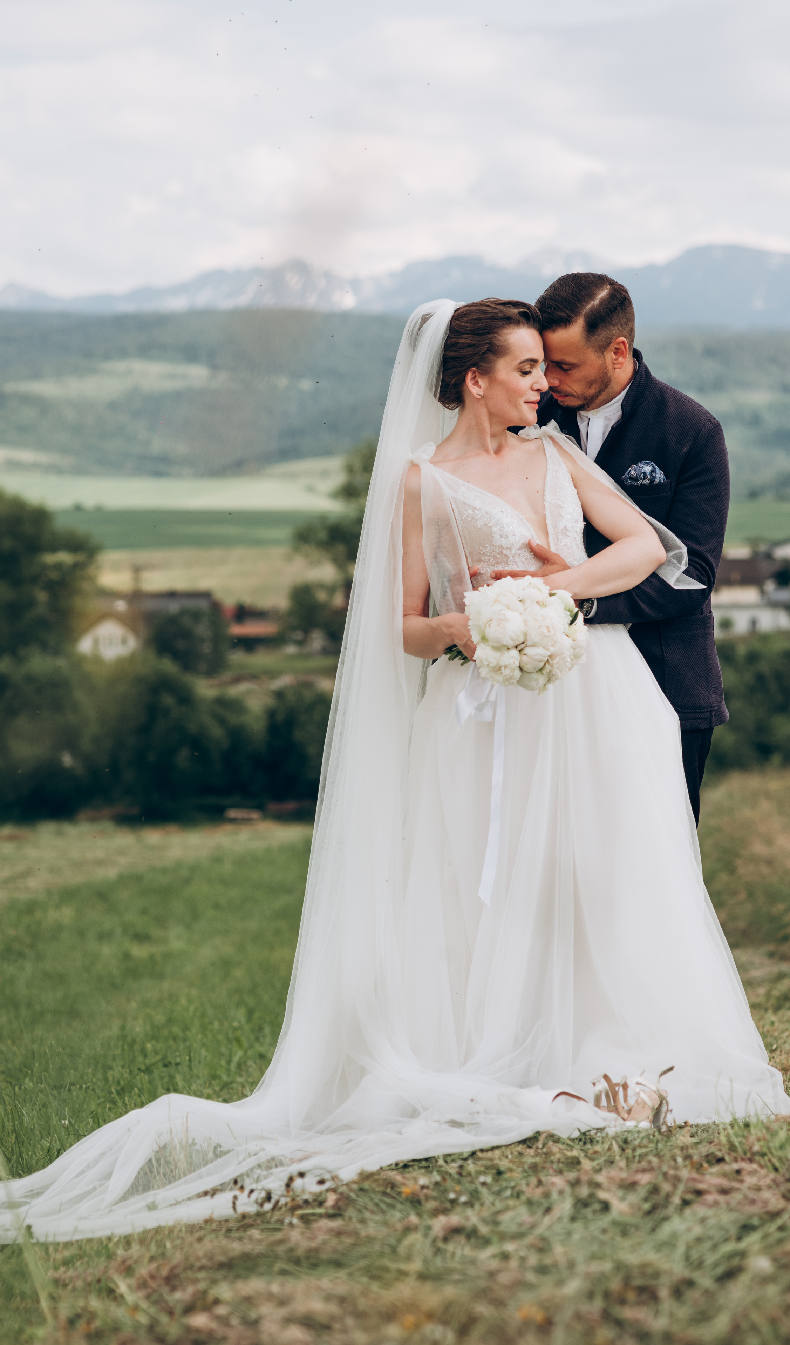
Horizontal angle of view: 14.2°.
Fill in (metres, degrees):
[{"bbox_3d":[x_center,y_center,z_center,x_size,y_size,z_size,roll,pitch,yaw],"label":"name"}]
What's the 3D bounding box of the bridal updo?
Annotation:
[{"bbox_3d":[0.187,-0.625,6.250,0.210,0.215,0.170,2,4,27],"label":"bridal updo"}]

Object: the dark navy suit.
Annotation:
[{"bbox_3d":[0.469,0.098,6.400,0.530,1.460,0.450,2,4,35],"label":"dark navy suit"}]

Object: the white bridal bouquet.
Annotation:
[{"bbox_3d":[0.239,-0.070,6.000,0.230,0.230,0.260,-1,3,-24],"label":"white bridal bouquet"}]

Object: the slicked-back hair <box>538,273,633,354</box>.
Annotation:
[{"bbox_3d":[0.380,-0.716,6.360,0.205,0.150,0.170,-22,16,-34],"label":"slicked-back hair"}]

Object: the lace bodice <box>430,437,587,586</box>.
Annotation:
[{"bbox_3d":[0.225,-0.293,6.220,0.310,0.345,0.235,-2,4,-27],"label":"lace bodice"}]

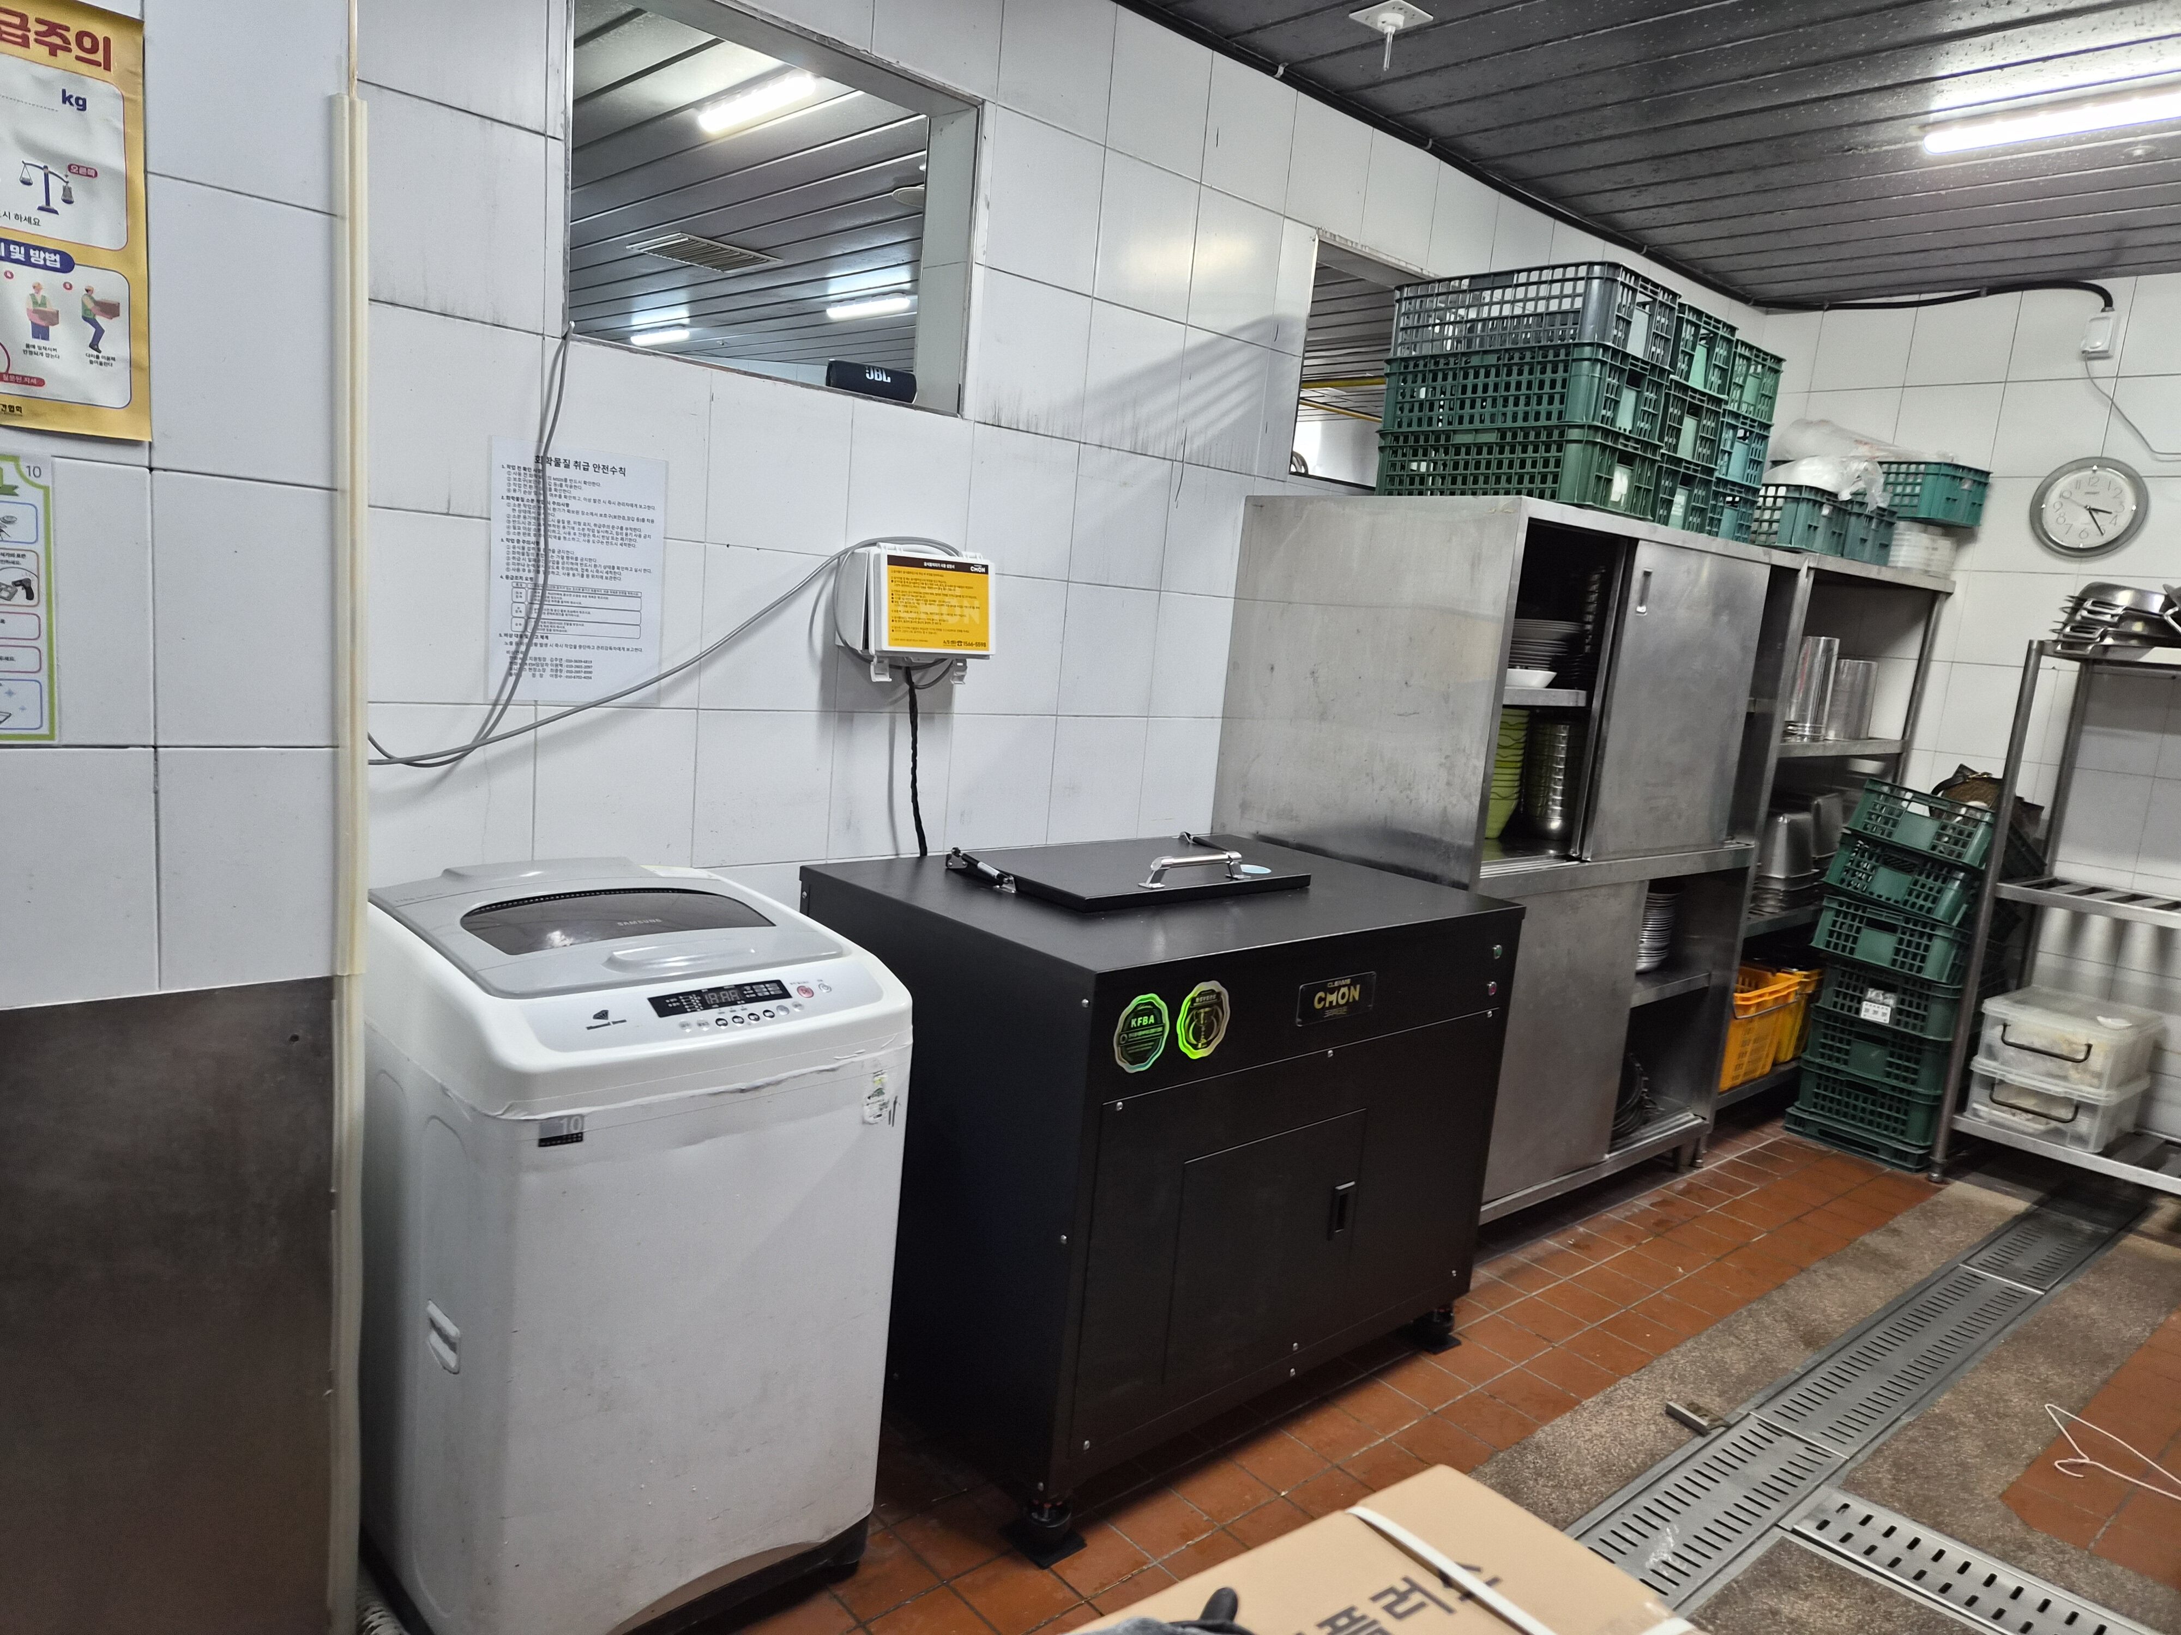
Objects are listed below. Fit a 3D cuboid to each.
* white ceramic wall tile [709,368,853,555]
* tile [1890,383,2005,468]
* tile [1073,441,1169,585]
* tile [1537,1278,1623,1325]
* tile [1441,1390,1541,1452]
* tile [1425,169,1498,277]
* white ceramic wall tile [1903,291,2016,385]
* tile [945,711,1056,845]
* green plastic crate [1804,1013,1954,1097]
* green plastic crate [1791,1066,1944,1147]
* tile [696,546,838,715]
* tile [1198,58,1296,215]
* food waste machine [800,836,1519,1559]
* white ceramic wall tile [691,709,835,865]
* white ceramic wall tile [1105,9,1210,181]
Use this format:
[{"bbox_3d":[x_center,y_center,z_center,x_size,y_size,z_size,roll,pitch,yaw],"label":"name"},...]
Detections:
[{"bbox_3d":[-0.582,-0.654,2.720,0.297,0.302,0.010,-3,11,-43],"label":"white ceramic wall tile"},{"bbox_3d":[2.796,-1.258,4.740,0.010,0.296,0.293,-3,11,-43],"label":"tile"},{"bbox_3d":[0.070,-0.679,3.296,0.293,0.300,0.010,-3,11,-43],"label":"tile"},{"bbox_3d":[1.124,1.126,3.343,0.150,0.012,0.150,-3,12,-43],"label":"tile"},{"bbox_3d":[0.784,1.183,2.842,0.150,0.010,0.150,-3,12,-42],"label":"tile"},{"bbox_3d":[1.041,-1.639,4.044,0.300,0.300,0.010,-3,12,-43],"label":"tile"},{"bbox_3d":[2.916,-1.603,4.843,0.010,0.302,0.297,-3,11,-43],"label":"white ceramic wall tile"},{"bbox_3d":[-0.198,-0.076,3.212,0.297,0.302,0.010,-3,11,-43],"label":"tile"},{"bbox_3d":[2.635,0.716,4.716,0.530,0.168,0.365,-3,12,-43],"label":"green plastic crate"},{"bbox_3d":[2.632,0.887,4.750,0.540,0.175,0.390,-3,12,-44],"label":"green plastic crate"},{"bbox_3d":[-0.607,-0.355,2.763,0.297,0.302,0.010,-3,11,-43],"label":"tile"},{"bbox_3d":[0.376,-1.606,3.418,0.300,0.300,0.010,-3,12,-43],"label":"tile"},{"bbox_3d":[0.126,0.595,2.931,1.218,1.008,0.814,-3,12,-44],"label":"food waste machine"},{"bbox_3d":[-0.629,-0.056,2.787,0.293,0.300,0.010,-3,11,-43],"label":"white ceramic wall tile"},{"bbox_3d":[0.152,-1.581,3.182,0.299,0.290,0.010,-3,12,-44],"label":"white ceramic wall tile"}]

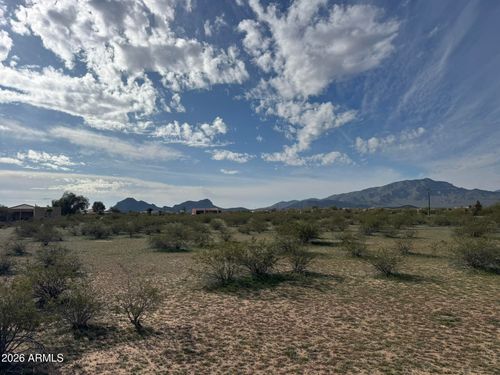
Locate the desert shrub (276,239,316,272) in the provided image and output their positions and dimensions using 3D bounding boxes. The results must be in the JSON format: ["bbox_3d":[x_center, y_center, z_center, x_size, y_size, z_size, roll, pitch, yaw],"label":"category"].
[{"bbox_3d":[1.303,1.941,9.962,1.060,0.920,0.980,0,-4,0],"label":"desert shrub"}]

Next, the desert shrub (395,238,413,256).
[{"bbox_3d":[5.616,2.172,12.712,0.646,0.599,0.594,-1,-4,0],"label":"desert shrub"}]

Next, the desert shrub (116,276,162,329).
[{"bbox_3d":[-1.582,1.624,4.935,0.666,0.761,0.613,-1,-4,0],"label":"desert shrub"}]

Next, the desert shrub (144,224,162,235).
[{"bbox_3d":[-7.182,3.120,25.818,1.312,0.726,1.207,-1,-4,0],"label":"desert shrub"}]

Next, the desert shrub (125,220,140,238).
[{"bbox_3d":[-7.554,2.686,22.313,1.007,1.120,0.927,-1,-4,0],"label":"desert shrub"}]

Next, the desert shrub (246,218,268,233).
[{"bbox_3d":[0.602,3.048,27.875,1.710,1.030,1.590,0,-4,0],"label":"desert shrub"}]

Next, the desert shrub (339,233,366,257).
[{"bbox_3d":[3.720,2.062,12.625,0.997,0.841,0.917,-1,-4,0],"label":"desert shrub"}]

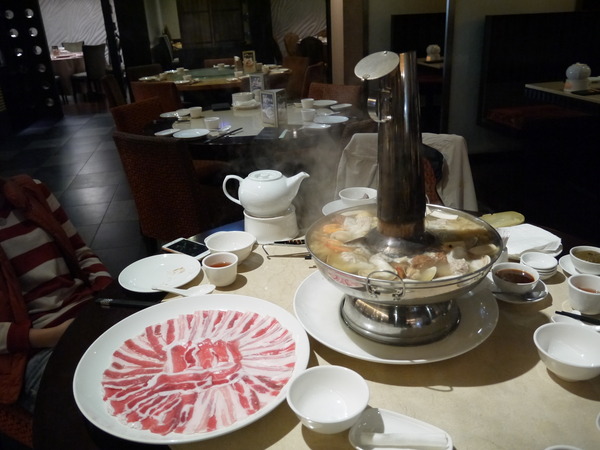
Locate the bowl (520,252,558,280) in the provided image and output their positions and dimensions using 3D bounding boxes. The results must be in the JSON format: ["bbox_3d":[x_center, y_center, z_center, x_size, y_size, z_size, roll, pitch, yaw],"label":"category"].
[{"bbox_3d":[0.509,0.090,1.038,0.074,0.036,0.074,-3,23,1],"label":"bowl"}]

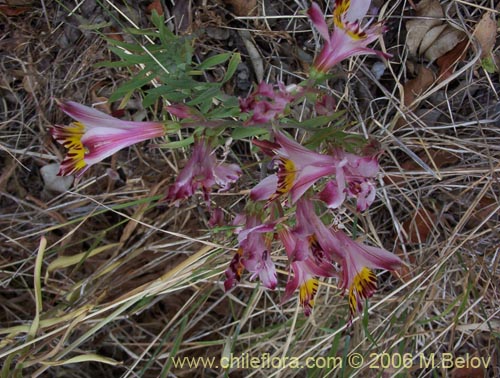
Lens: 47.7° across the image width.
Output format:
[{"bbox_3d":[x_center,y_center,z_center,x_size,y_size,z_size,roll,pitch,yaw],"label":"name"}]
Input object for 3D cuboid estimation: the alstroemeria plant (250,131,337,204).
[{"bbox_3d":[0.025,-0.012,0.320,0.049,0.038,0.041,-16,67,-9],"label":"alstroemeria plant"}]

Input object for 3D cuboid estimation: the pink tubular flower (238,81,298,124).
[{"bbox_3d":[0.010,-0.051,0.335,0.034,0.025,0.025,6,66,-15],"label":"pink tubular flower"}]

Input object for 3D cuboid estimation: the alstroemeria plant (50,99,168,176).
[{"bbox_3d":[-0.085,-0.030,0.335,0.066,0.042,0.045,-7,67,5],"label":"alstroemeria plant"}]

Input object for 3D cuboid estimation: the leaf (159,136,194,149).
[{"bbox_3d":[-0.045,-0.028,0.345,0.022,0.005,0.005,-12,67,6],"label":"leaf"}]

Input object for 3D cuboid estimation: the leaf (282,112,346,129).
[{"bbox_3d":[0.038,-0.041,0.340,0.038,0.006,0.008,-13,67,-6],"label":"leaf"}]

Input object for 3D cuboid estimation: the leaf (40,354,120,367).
[{"bbox_3d":[-0.126,0.128,0.420,0.059,0.007,0.008,2,67,0],"label":"leaf"}]

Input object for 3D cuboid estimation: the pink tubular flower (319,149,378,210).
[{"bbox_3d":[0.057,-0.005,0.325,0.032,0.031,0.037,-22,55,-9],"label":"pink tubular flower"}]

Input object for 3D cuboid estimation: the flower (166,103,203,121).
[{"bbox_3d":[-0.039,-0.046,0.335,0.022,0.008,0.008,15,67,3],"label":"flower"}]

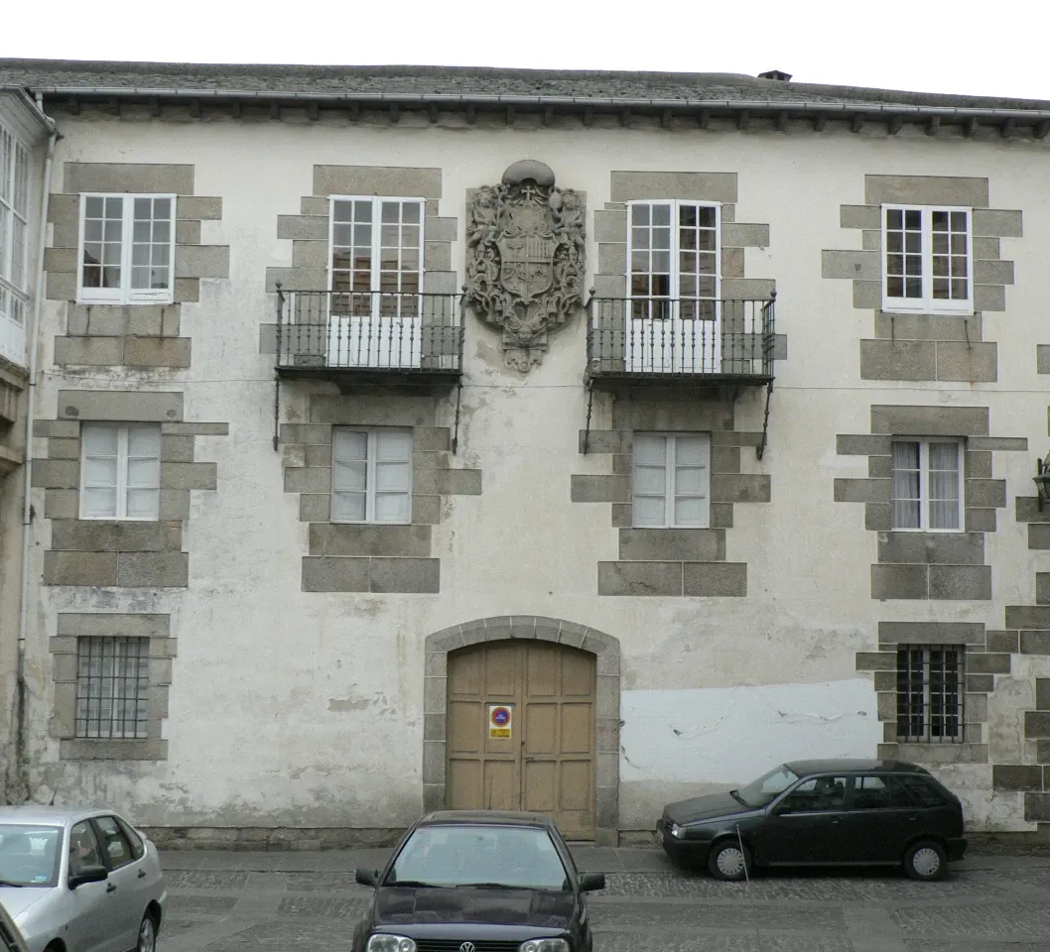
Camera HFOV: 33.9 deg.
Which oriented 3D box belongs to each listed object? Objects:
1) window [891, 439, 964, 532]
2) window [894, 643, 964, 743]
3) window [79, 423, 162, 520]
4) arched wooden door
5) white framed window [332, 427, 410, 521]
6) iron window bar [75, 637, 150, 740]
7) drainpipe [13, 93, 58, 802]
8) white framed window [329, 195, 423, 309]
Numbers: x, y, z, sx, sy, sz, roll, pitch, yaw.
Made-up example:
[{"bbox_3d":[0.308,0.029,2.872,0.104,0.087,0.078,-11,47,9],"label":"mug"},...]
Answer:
[{"bbox_3d":[5.945,0.123,25.460,1.089,1.411,0.120,1,-5,-2],"label":"window"},{"bbox_3d":[5.873,3.167,25.006,0.964,1.409,0.050,1,-5,-1],"label":"window"},{"bbox_3d":[-5.890,-0.061,25.135,1.109,1.404,0.120,1,-5,-1],"label":"window"},{"bbox_3d":[-0.056,3.825,25.036,2.191,2.897,0.140,1,-5,-2],"label":"arched wooden door"},{"bbox_3d":[-2.238,-0.003,25.205,1.152,1.393,0.120,1,-5,-1],"label":"white framed window"},{"bbox_3d":[-5.921,3.052,24.773,0.991,1.452,0.050,1,-5,-1],"label":"iron window bar"},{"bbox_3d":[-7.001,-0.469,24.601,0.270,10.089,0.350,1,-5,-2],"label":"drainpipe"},{"bbox_3d":[-2.179,-3.281,25.300,1.386,1.706,0.130,1,-5,-2],"label":"white framed window"}]

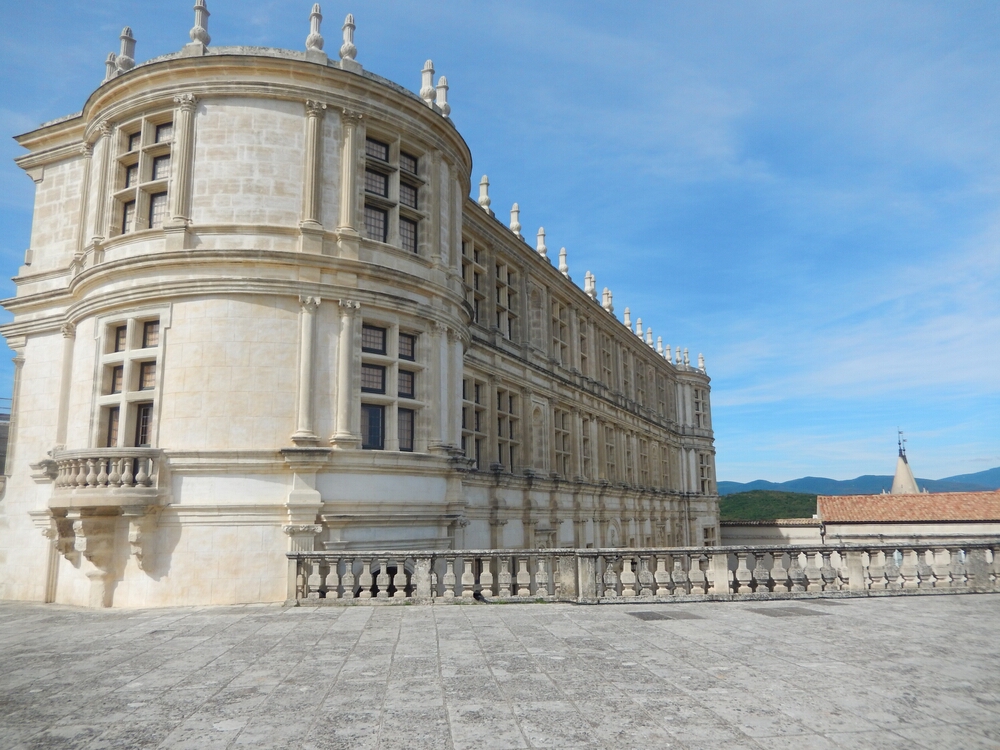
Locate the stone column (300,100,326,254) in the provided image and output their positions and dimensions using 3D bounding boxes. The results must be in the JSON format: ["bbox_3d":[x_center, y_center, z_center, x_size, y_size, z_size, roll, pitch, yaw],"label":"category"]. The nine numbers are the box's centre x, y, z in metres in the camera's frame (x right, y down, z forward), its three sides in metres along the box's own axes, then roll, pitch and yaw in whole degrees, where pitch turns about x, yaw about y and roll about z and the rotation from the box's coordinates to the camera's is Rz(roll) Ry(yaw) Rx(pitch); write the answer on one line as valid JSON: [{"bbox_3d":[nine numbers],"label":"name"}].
[{"bbox_3d":[-4.284,-4.581,16.631,0.500,3.810,0.370,4,-12,-23],"label":"stone column"}]

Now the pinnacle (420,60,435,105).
[{"bbox_3d":[-1.934,-8.009,19.637,0.442,1.325,0.442,-1,-11,0],"label":"pinnacle"}]

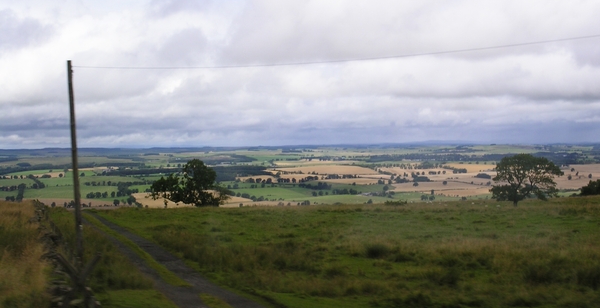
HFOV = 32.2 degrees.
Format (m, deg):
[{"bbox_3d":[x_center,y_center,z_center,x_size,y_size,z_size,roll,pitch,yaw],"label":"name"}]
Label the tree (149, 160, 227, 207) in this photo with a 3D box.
[{"bbox_3d":[-17.300,4.950,162.000,11.800,8.300,10.500,-1,1,-6],"label":"tree"}]

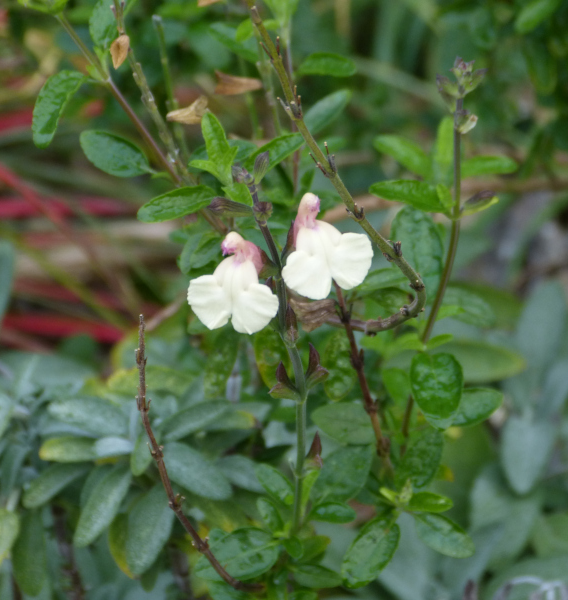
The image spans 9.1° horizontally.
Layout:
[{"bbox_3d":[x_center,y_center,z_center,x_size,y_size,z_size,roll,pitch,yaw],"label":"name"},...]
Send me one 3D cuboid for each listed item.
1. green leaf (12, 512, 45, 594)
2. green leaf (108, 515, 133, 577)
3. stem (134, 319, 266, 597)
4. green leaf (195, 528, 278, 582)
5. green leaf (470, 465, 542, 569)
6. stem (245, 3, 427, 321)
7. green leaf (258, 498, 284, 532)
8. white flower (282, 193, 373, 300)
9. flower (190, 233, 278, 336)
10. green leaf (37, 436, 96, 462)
[{"bbox_3d":[-0.075,0.075,1.060,0.010,0.026,0.005,-2,-23,-7],"label":"green leaf"},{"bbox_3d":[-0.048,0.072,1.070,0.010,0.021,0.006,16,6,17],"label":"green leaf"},{"bbox_3d":[-0.030,0.048,1.050,0.016,0.092,0.013,-23,17,0],"label":"stem"},{"bbox_3d":[-0.014,0.076,1.070,0.027,0.005,0.017,-17,55,-12],"label":"green leaf"},{"bbox_3d":[0.073,0.071,1.180,0.022,0.006,0.036,-3,63,-1],"label":"green leaf"},{"bbox_3d":[0.016,-0.041,1.040,0.012,0.107,0.011,-28,14,0],"label":"stem"},{"bbox_3d":[-0.003,0.059,0.985,0.006,0.004,0.012,-26,66,-37],"label":"green leaf"},{"bbox_3d":[0.012,-0.015,1.000,0.025,0.029,0.021,-1,12,-12],"label":"white flower"},{"bbox_3d":[-0.014,-0.004,0.945,0.022,0.024,0.018,8,23,20],"label":"flower"},{"bbox_3d":[-0.063,0.045,1.070,0.022,0.004,0.009,-6,60,-3],"label":"green leaf"}]

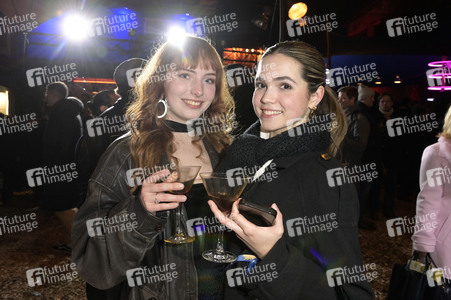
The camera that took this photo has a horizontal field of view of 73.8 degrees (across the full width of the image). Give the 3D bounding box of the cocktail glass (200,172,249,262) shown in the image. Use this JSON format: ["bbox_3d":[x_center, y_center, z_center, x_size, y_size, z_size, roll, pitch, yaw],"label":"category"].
[{"bbox_3d":[-0.006,0.134,0.605,0.097,0.161,0.097,4,2,0],"label":"cocktail glass"}]

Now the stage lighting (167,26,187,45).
[{"bbox_3d":[-0.979,-2.287,6.000,0.360,0.360,0.360,-1,19,-8],"label":"stage lighting"}]

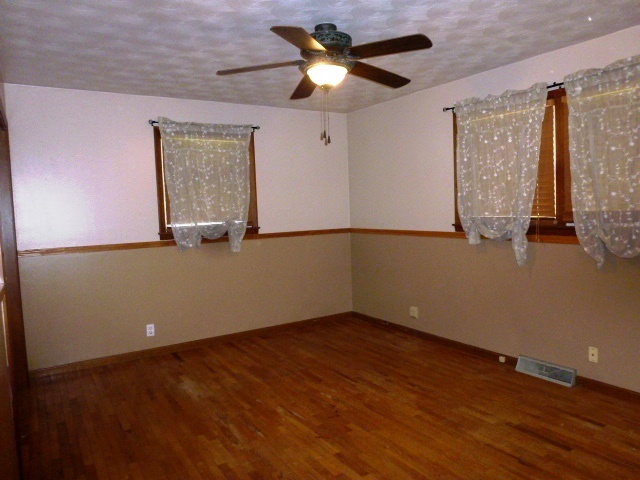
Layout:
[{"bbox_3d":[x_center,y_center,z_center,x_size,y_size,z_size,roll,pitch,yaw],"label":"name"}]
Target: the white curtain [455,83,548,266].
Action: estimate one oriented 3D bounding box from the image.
[{"bbox_3d":[1.431,-0.479,3.574,0.100,1.350,0.840,-5,5,-33],"label":"white curtain"}]

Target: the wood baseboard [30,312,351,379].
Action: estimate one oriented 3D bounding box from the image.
[{"bbox_3d":[-0.997,1.021,4.564,3.350,0.087,0.020,-5,5,-33],"label":"wood baseboard"}]

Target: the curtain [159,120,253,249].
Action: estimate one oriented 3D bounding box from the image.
[{"bbox_3d":[-1.062,-0.509,4.357,0.930,1.270,0.100,-5,5,-33],"label":"curtain"}]

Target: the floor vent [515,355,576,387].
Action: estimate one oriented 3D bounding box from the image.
[{"bbox_3d":[1.719,1.002,3.402,0.066,0.116,0.440,-5,5,-33],"label":"floor vent"}]

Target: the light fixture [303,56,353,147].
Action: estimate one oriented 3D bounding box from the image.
[{"bbox_3d":[0.052,-0.814,2.690,0.280,0.460,0.280,-2,4,0],"label":"light fixture"}]

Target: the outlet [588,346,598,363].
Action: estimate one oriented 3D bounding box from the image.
[{"bbox_3d":[1.922,0.812,3.119,0.008,0.112,0.067,-5,5,-33],"label":"outlet"}]

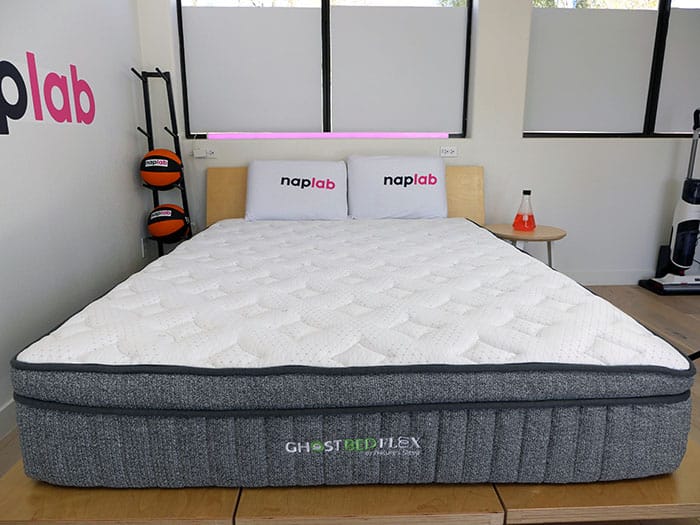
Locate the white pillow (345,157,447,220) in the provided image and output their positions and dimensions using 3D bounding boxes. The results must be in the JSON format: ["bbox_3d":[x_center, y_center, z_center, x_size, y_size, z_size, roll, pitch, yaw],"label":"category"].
[{"bbox_3d":[0.282,-0.445,2.886,0.580,0.380,0.140,-1,3,-4],"label":"white pillow"}]

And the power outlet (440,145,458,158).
[{"bbox_3d":[0.648,-0.726,3.168,0.114,0.072,0.012,0,15,-1],"label":"power outlet"}]

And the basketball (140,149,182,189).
[{"bbox_3d":[-1.141,-0.566,2.938,0.238,0.238,0.238,0,15,-1],"label":"basketball"}]

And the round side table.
[{"bbox_3d":[1.097,0.020,3.091,0.475,0.460,0.475,0,15,0],"label":"round side table"}]

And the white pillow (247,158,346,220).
[{"bbox_3d":[-0.311,-0.426,2.872,0.590,0.375,0.140,-1,3,-5],"label":"white pillow"}]

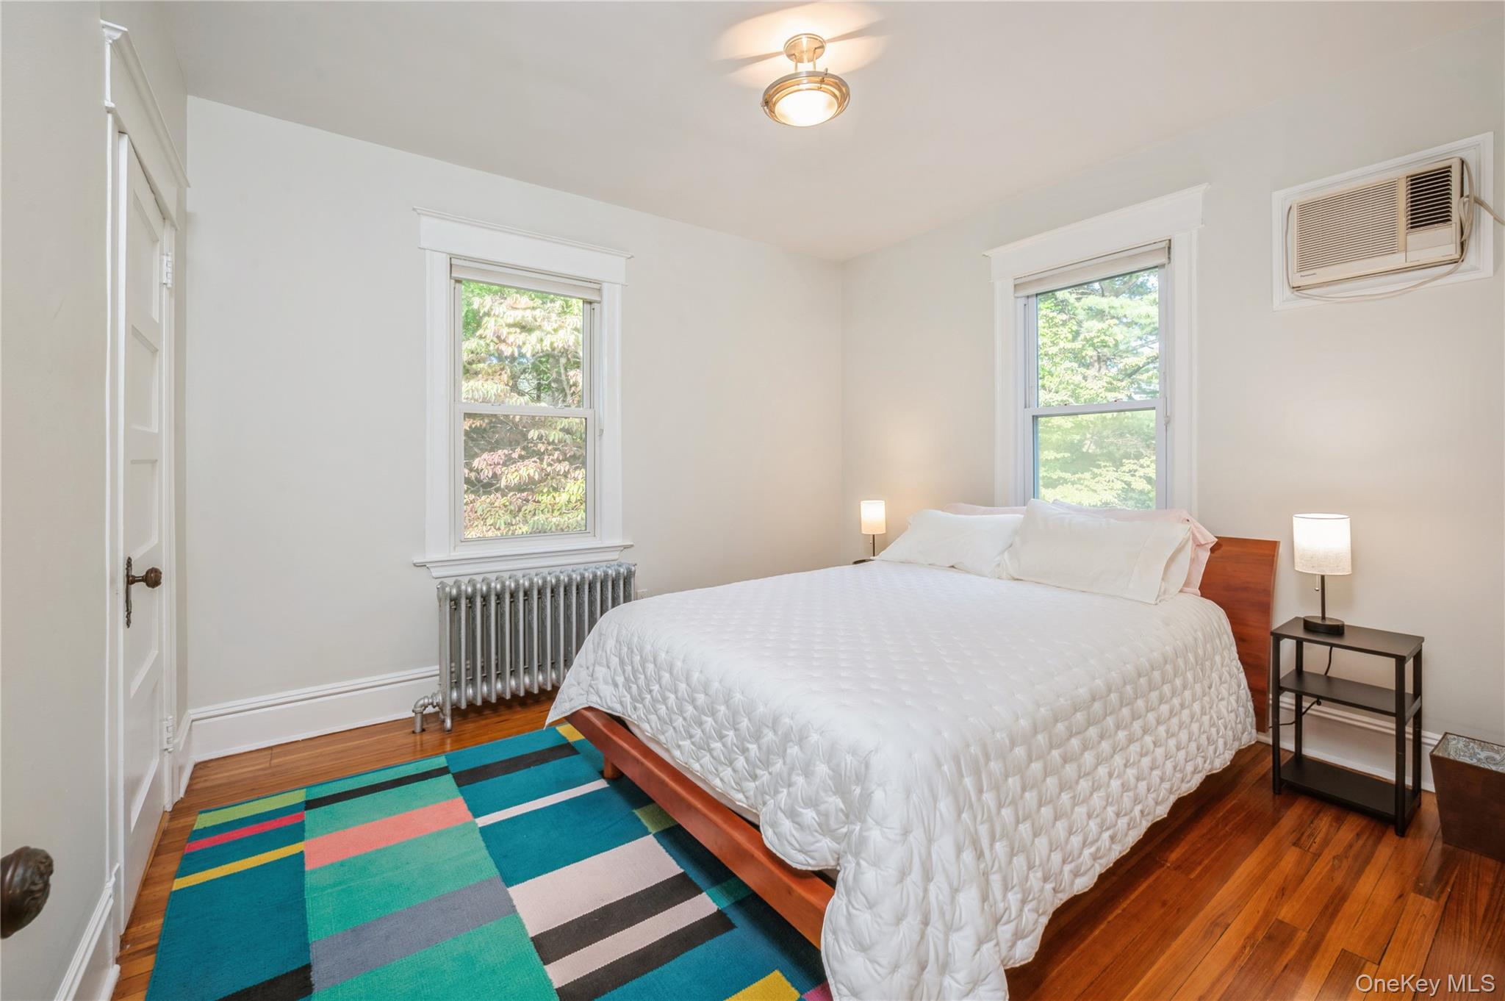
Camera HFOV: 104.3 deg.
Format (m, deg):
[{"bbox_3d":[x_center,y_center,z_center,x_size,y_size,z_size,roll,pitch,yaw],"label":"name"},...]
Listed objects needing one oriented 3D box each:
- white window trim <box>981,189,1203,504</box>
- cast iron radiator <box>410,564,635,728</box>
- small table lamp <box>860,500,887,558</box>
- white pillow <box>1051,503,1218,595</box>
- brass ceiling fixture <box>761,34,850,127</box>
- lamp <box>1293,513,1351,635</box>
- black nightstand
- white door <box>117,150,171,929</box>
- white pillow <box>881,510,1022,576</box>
[{"bbox_3d":[1.690,-0.546,2.990,0.100,1.720,1.040,-1,2,-38],"label":"white window trim"},{"bbox_3d":[-1.086,0.674,2.887,0.990,0.645,0.200,-1,2,-35],"label":"cast iron radiator"},{"bbox_3d":[0.776,0.213,3.750,0.150,0.415,0.150,0,1,0],"label":"small table lamp"},{"bbox_3d":[1.703,0.217,2.714,0.170,0.420,0.700,24,-13,-36],"label":"white pillow"},{"bbox_3d":[0.187,-1.487,2.066,0.305,0.225,0.305,0,1,0],"label":"brass ceiling fixture"},{"bbox_3d":[2.105,0.267,2.168,0.150,0.415,0.150,-1,2,-38],"label":"lamp"},{"bbox_3d":[2.100,0.766,2.068,0.340,0.570,0.325,-1,2,-38],"label":"black nightstand"},{"bbox_3d":[-1.797,0.068,1.728,0.045,2.010,0.670,-1,2,-38],"label":"white door"},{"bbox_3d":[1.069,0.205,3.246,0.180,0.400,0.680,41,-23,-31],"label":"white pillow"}]

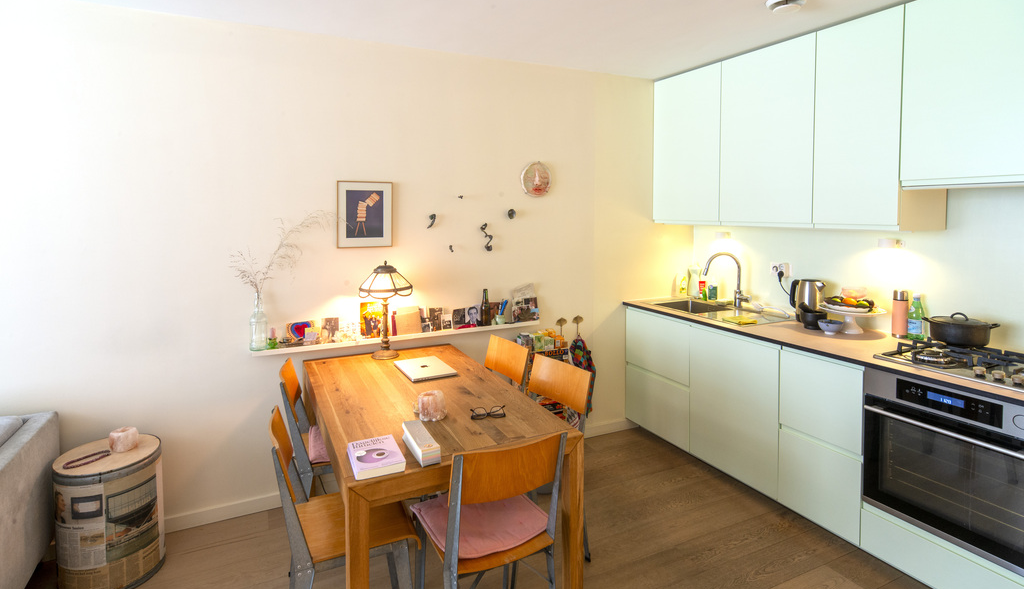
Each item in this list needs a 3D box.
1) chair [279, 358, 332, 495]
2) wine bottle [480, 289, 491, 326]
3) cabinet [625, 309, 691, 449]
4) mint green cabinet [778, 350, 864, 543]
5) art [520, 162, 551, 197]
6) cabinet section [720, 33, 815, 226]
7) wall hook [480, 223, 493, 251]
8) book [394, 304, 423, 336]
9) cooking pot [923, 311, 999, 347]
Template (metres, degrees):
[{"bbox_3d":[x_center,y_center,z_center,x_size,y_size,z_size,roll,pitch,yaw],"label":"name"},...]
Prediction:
[{"bbox_3d":[-0.878,0.761,2.474,0.490,0.855,0.400,-4,8,-26],"label":"chair"},{"bbox_3d":[-0.162,0.082,3.165,0.062,0.232,0.062,0,7,0],"label":"wine bottle"},{"bbox_3d":[1.222,0.509,3.489,0.628,0.803,0.621,-5,9,-25],"label":"cabinet"},{"bbox_3d":[1.711,0.663,2.529,0.628,0.803,0.415,-5,9,-25],"label":"mint green cabinet"},{"bbox_3d":[0.162,-0.739,3.293,0.218,0.227,0.046,-5,9,-25],"label":"art"},{"bbox_3d":[1.625,-0.900,3.010,0.380,1.000,0.600,-5,7,-27],"label":"cabinet section"},{"bbox_3d":[-0.157,-0.349,3.146,0.076,0.168,0.046,-5,9,-25],"label":"wall hook"},{"bbox_3d":[-0.584,0.140,2.904,0.138,0.164,0.021,-5,-9,-25],"label":"book"},{"bbox_3d":[2.118,0.155,2.425,0.280,0.138,0.215,6,10,39],"label":"cooking pot"}]

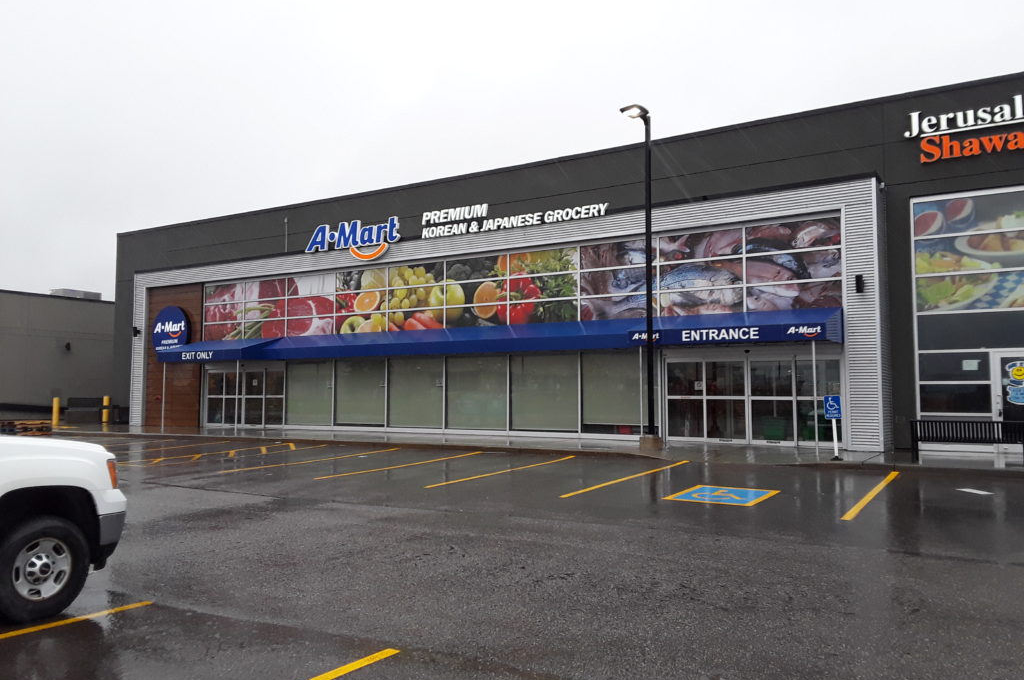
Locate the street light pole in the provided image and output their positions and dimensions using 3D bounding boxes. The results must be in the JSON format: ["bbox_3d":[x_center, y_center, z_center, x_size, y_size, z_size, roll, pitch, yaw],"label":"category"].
[{"bbox_3d":[3.038,-1.434,19.226,0.470,7.959,1.150,-2,-5,33],"label":"street light pole"}]

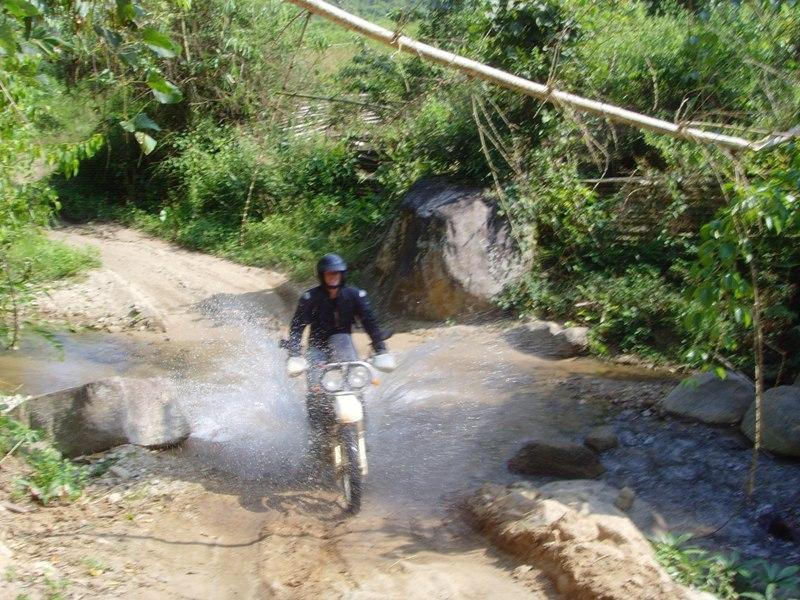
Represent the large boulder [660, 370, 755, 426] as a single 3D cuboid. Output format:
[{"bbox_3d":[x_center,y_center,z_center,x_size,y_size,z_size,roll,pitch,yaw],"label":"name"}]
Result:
[{"bbox_3d":[3.030,0.902,8.749,0.900,0.500,0.680,4,10,25],"label":"large boulder"}]

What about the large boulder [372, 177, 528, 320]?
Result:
[{"bbox_3d":[0.770,-0.817,13.438,2.050,2.070,1.700,2,9,15],"label":"large boulder"}]

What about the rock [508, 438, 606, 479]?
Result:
[{"bbox_3d":[1.260,1.264,7.237,0.740,0.260,0.450,2,9,12],"label":"rock"}]

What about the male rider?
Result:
[{"bbox_3d":[-0.470,0.312,6.884,0.750,1.330,0.780,-2,9,-10],"label":"male rider"}]

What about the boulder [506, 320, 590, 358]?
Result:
[{"bbox_3d":[1.870,0.488,11.619,1.000,0.420,0.700,5,10,28],"label":"boulder"}]

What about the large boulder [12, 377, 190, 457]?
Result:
[{"bbox_3d":[-2.500,0.958,7.695,1.400,0.560,0.700,-2,9,-12],"label":"large boulder"}]

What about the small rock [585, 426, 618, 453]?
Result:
[{"bbox_3d":[1.700,1.193,7.681,0.270,0.220,0.250,0,9,0],"label":"small rock"}]

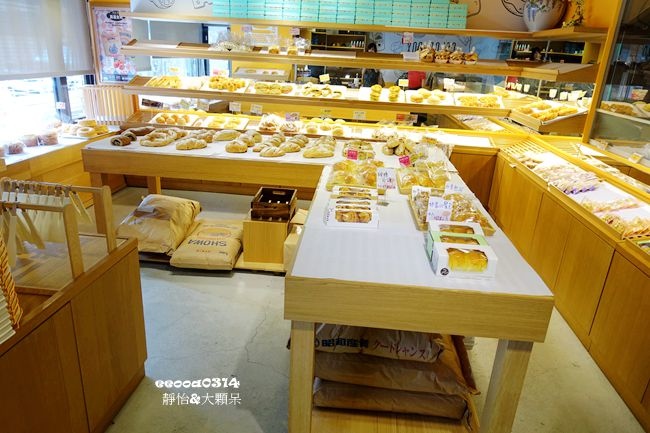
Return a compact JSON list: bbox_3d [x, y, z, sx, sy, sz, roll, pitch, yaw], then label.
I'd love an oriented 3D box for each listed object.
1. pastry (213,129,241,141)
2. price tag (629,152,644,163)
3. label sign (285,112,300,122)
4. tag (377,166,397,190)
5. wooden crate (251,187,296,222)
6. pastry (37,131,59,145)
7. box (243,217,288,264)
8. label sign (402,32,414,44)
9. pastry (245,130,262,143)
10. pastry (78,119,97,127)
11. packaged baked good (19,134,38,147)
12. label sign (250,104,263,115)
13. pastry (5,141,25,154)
[{"bbox_3d":[-0.844,-0.699,3.723,0.240,0.075,0.120,-1,21,-10],"label":"pastry"},{"bbox_3d":[2.428,-0.460,3.379,0.012,0.075,0.100,25,21,-4],"label":"price tag"},{"bbox_3d":[-0.340,-1.050,4.589,0.142,0.093,0.012,4,12,3],"label":"label sign"},{"bbox_3d":[0.303,-0.184,2.113,0.090,0.110,0.012,4,15,3],"label":"tag"},{"bbox_3d":[-0.361,-0.086,3.162,0.263,0.126,0.370,4,20,2],"label":"wooden crate"},{"bbox_3d":[-2.466,-0.692,3.830,0.110,0.110,0.140,5,20,4],"label":"pastry"},{"bbox_3d":[-0.404,0.117,3.233,0.290,0.306,0.420,5,20,4],"label":"box"},{"bbox_3d":[0.814,-1.735,4.223,0.110,0.115,0.012,5,20,4],"label":"label sign"},{"bbox_3d":[-0.551,-0.634,3.443,0.120,0.068,0.140,4,21,3],"label":"pastry"},{"bbox_3d":[-2.500,-0.964,4.558,0.150,0.068,0.150,5,20,4],"label":"pastry"},{"bbox_3d":[-2.415,-0.633,3.541,0.115,0.085,0.115,4,21,3],"label":"packaged baked good"},{"bbox_3d":[-0.735,-1.151,4.660,0.115,0.095,0.012,4,12,3],"label":"label sign"},{"bbox_3d":[-2.344,-0.527,3.288,0.110,0.082,0.115,4,21,3],"label":"pastry"}]

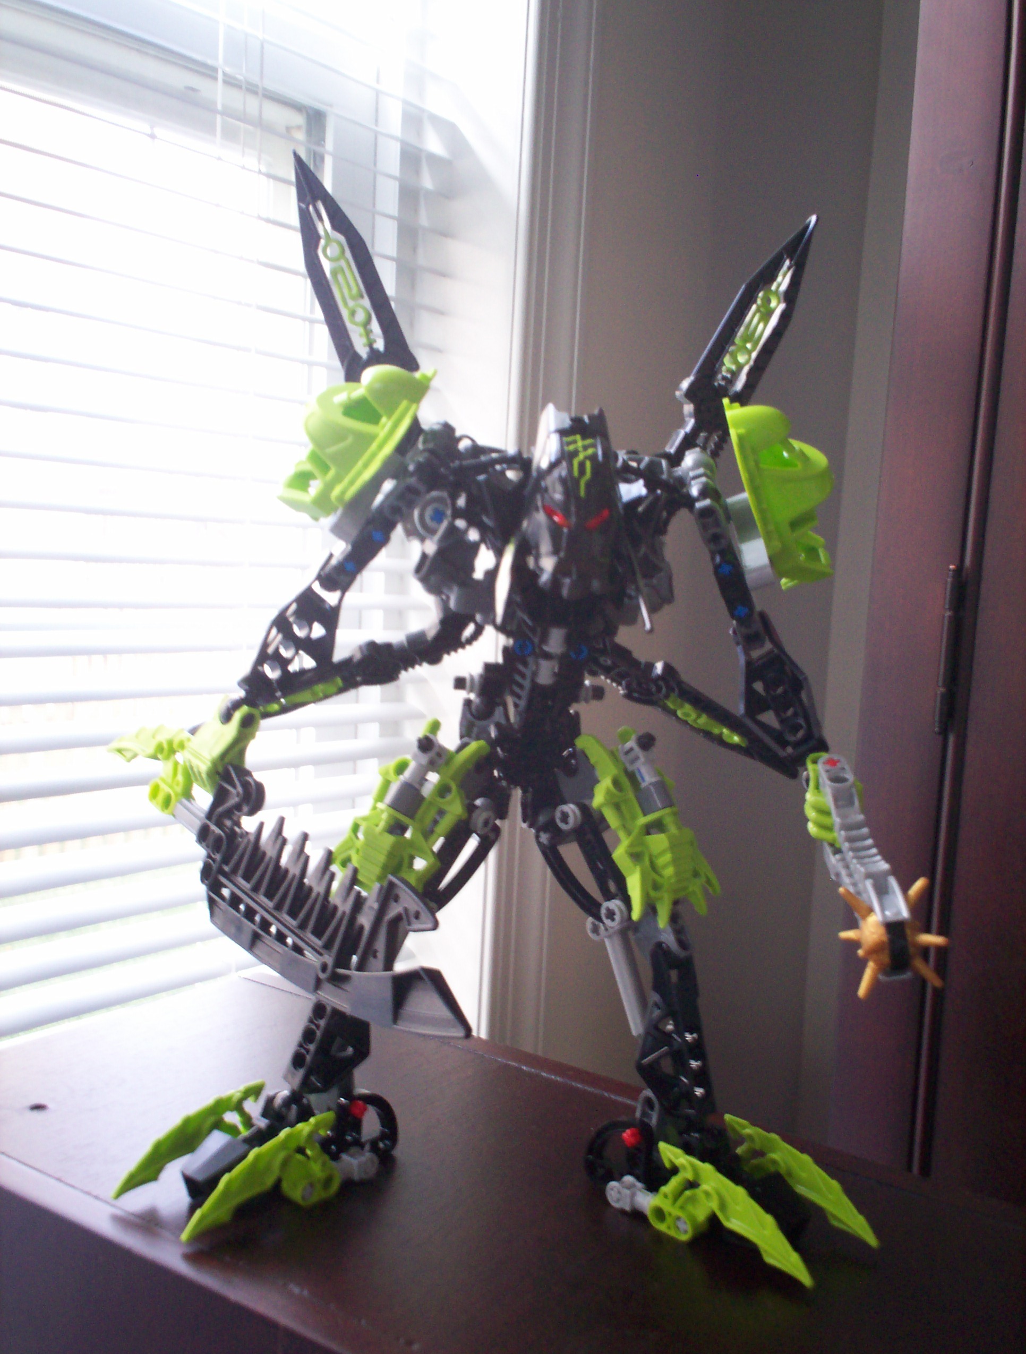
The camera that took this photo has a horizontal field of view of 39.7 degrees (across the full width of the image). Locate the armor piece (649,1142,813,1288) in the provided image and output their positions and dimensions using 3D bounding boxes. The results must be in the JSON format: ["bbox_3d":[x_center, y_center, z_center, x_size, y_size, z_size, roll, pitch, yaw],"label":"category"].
[{"bbox_3d":[0.056,0.143,0.379,0.013,0.021,0.053,-3,8,-45],"label":"armor piece"}]

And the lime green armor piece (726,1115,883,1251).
[{"bbox_3d":[0.079,0.142,0.402,0.013,0.021,0.053,-3,8,-45],"label":"lime green armor piece"}]

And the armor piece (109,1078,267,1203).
[{"bbox_3d":[-0.090,0.133,0.409,0.013,0.021,0.053,8,7,41],"label":"armor piece"}]

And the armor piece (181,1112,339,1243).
[{"bbox_3d":[-0.065,0.137,0.387,0.013,0.021,0.053,8,7,41],"label":"armor piece"}]

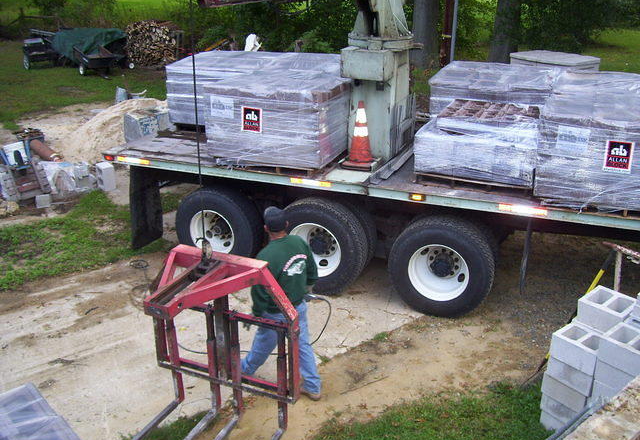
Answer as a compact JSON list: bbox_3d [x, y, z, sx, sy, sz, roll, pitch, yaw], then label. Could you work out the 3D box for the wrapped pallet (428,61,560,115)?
[{"bbox_3d":[2.116,-1.326,8.170,1.300,0.900,1.270,8,23,19],"label":"wrapped pallet"}]

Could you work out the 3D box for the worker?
[{"bbox_3d":[-0.355,0.701,5.629,0.600,1.720,0.600,-10,24,-26],"label":"worker"}]

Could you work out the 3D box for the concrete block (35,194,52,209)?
[{"bbox_3d":[-4.259,-0.315,10.245,0.200,0.194,0.220,-7,23,-19],"label":"concrete block"}]

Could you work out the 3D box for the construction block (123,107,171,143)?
[{"bbox_3d":[-3.590,-1.961,13.810,0.552,0.482,0.675,19,28,39],"label":"construction block"}]

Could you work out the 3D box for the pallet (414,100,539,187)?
[{"bbox_3d":[1.728,-0.822,7.158,1.190,0.670,1.050,8,23,19],"label":"pallet"}]

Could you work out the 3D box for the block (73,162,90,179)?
[{"bbox_3d":[-3.948,-0.810,10.992,0.280,0.200,0.220,-7,23,-19],"label":"block"}]

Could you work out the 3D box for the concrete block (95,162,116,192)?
[{"bbox_3d":[-3.512,-0.694,10.959,0.194,0.394,0.270,-15,26,-34],"label":"concrete block"}]

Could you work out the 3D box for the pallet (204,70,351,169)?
[{"bbox_3d":[-0.448,-1.137,7.619,1.314,0.885,1.070,8,23,19],"label":"pallet"}]

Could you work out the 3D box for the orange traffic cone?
[{"bbox_3d":[0.460,-0.967,7.541,0.360,0.720,0.360,8,23,19],"label":"orange traffic cone"}]

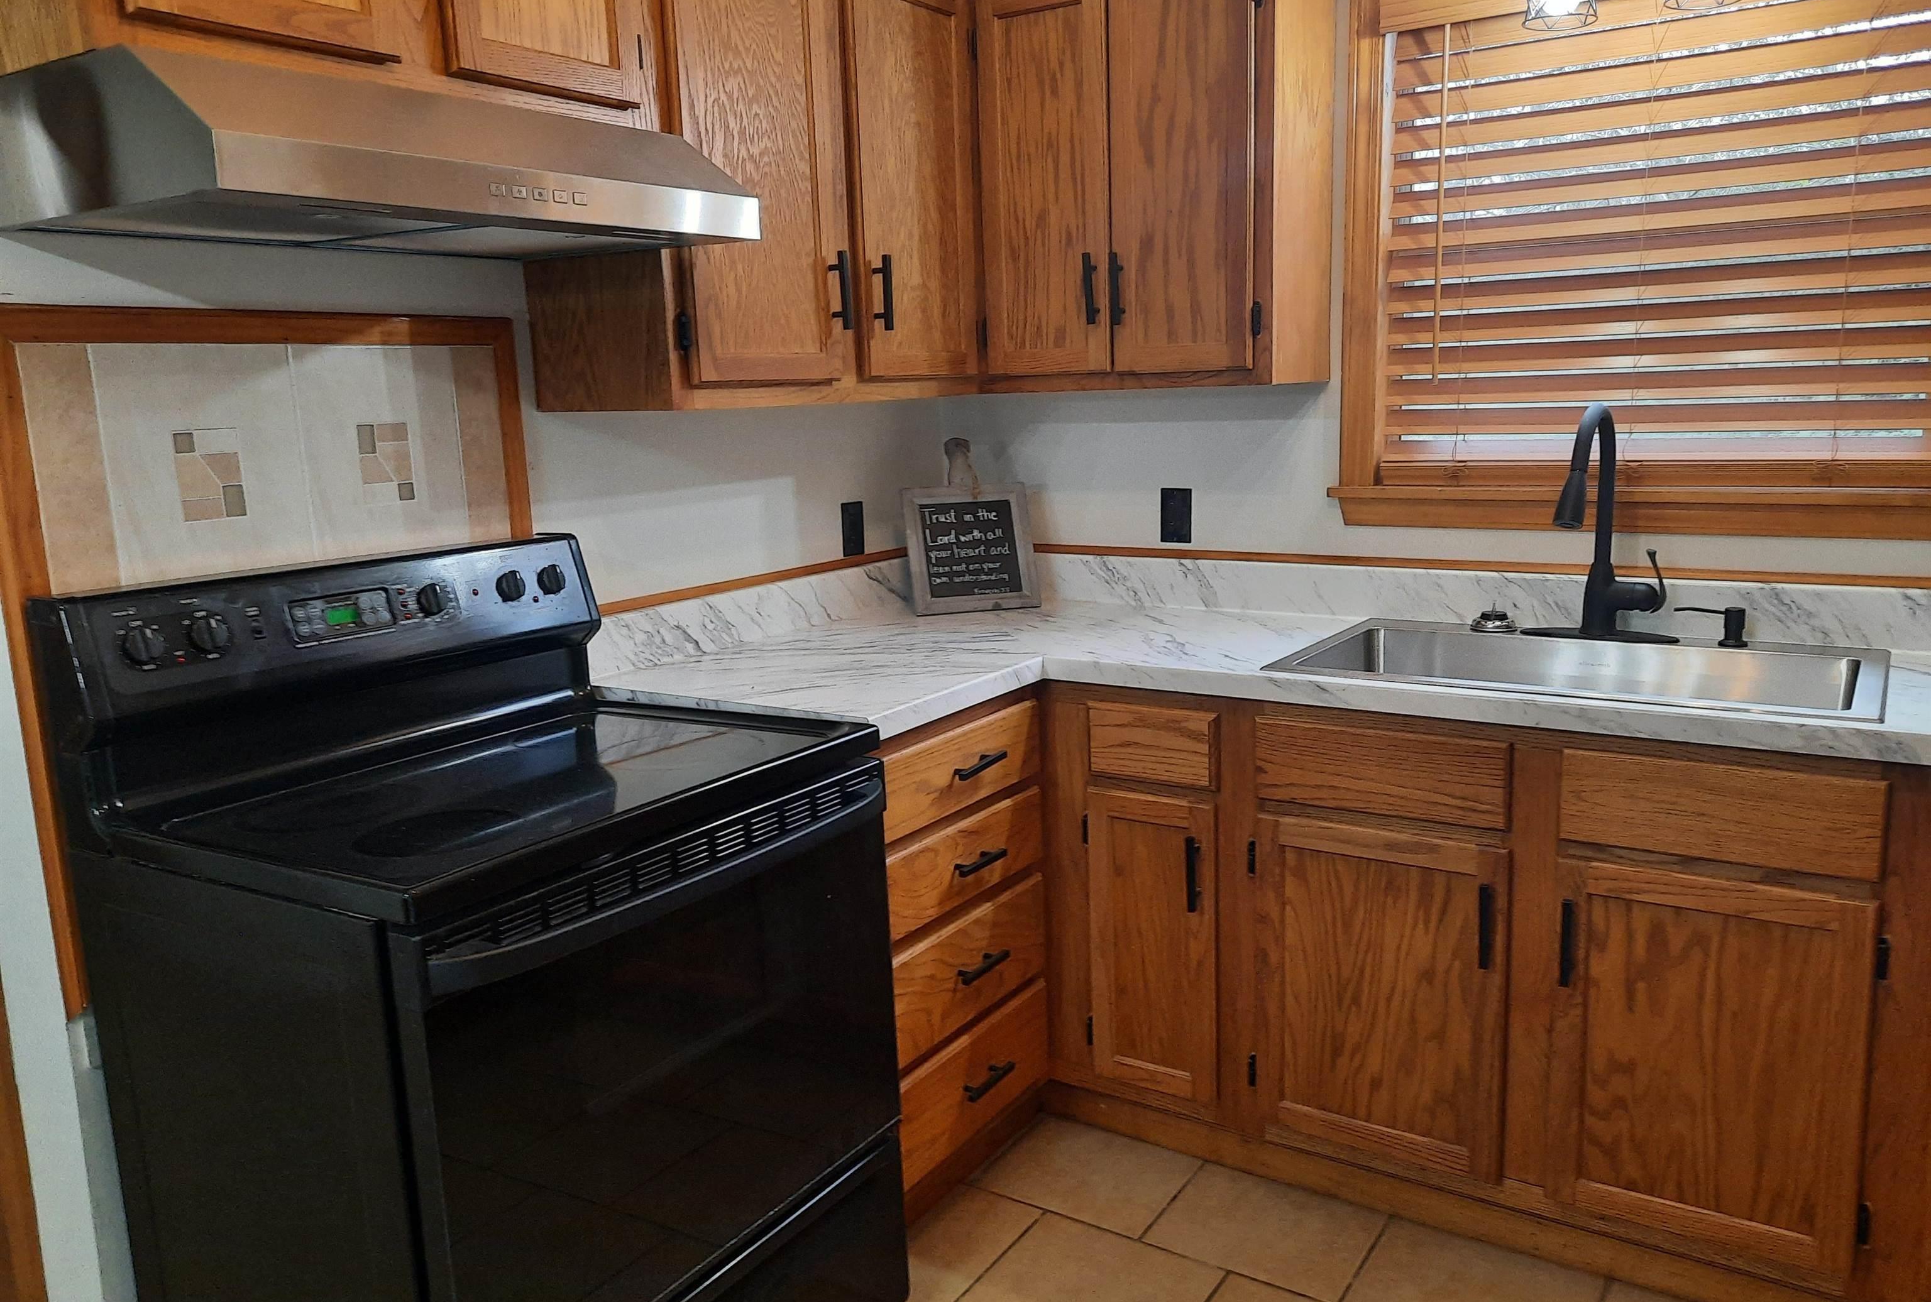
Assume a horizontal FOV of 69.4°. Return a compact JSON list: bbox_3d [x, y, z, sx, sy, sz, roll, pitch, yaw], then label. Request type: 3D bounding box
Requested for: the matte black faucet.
[{"bbox_3d":[1.023,-0.200,2.284,0.254,0.400,0.260,6,13,37],"label":"matte black faucet"}]

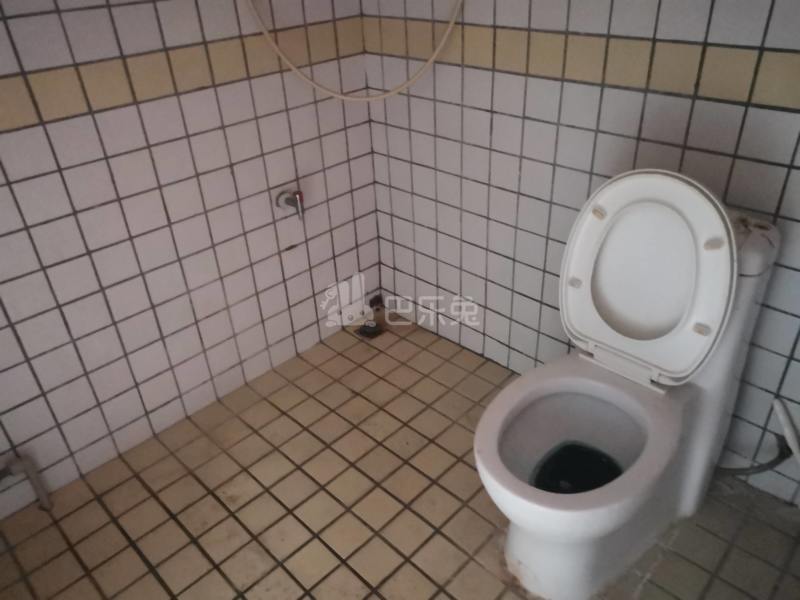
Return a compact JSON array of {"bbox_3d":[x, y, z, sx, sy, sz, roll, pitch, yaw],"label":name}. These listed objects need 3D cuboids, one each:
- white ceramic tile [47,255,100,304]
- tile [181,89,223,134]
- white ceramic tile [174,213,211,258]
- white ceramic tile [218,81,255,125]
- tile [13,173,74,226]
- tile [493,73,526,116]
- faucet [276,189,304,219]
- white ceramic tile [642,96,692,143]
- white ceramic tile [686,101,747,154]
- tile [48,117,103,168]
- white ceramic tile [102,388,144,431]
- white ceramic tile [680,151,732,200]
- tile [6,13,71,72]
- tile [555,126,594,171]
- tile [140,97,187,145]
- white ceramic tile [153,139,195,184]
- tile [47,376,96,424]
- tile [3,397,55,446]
[{"bbox_3d":[-0.790,-0.051,1.512,0.010,0.100,0.100,26,42,38],"label":"white ceramic tile"},{"bbox_3d":[-0.509,-0.483,1.596,0.010,0.100,0.100,26,42,38],"label":"tile"},{"bbox_3d":[-0.577,-0.180,1.735,0.099,0.099,0.008,-30,40,-36],"label":"white ceramic tile"},{"bbox_3d":[-0.429,-0.516,1.631,0.098,0.098,0.010,-29,40,-35],"label":"white ceramic tile"},{"bbox_3d":[-0.820,-0.234,1.433,0.099,0.099,0.008,-30,40,-36],"label":"tile"},{"bbox_3d":[0.277,-0.517,1.561,0.010,0.098,0.098,-29,40,-35],"label":"tile"},{"bbox_3d":[-0.316,-0.289,1.859,0.072,0.088,0.060,26,42,38],"label":"faucet"},{"bbox_3d":[0.585,-0.398,1.372,0.008,0.099,0.099,-30,40,-36],"label":"white ceramic tile"},{"bbox_3d":[0.647,-0.354,1.279,0.100,0.100,0.010,26,42,38],"label":"white ceramic tile"},{"bbox_3d":[-0.721,-0.351,1.392,0.098,0.098,0.010,-29,40,-35],"label":"tile"},{"bbox_3d":[-0.756,0.298,1.705,0.098,0.098,0.010,-29,40,-35],"label":"white ceramic tile"},{"bbox_3d":[0.654,-0.267,1.335,0.100,0.100,0.010,26,42,38],"label":"white ceramic tile"},{"bbox_3d":[-0.764,-0.548,1.326,0.099,0.099,0.008,-30,40,-36],"label":"tile"},{"bbox_3d":[0.431,-0.371,1.527,0.100,0.100,0.010,26,42,38],"label":"tile"},{"bbox_3d":[-0.583,-0.442,1.535,0.010,0.100,0.100,26,42,38],"label":"tile"},{"bbox_3d":[-0.589,-0.361,1.623,0.099,0.099,0.008,-30,40,-36],"label":"white ceramic tile"},{"bbox_3d":[-0.848,0.256,1.614,0.010,0.100,0.100,26,42,38],"label":"tile"},{"bbox_3d":[-0.941,0.307,1.586,0.099,0.099,0.008,-30,40,-36],"label":"tile"}]

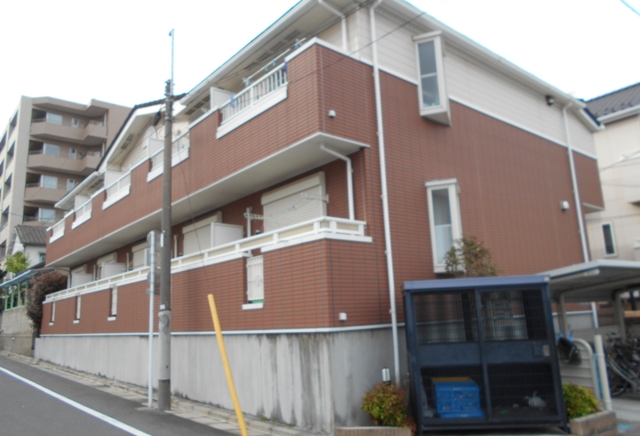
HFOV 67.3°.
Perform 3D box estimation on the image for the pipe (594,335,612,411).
[{"bbox_3d":[3.784,2.077,6.400,0.095,1.050,0.095,-3,-11,0],"label":"pipe"}]

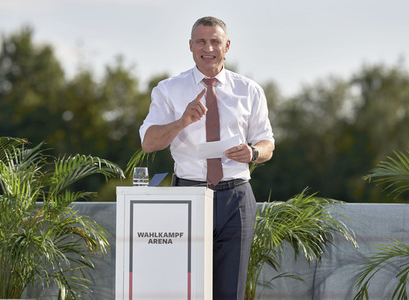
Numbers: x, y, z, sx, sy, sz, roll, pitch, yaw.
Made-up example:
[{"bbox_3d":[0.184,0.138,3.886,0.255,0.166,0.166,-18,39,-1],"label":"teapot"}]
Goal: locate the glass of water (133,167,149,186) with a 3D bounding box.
[{"bbox_3d":[-0.278,0.124,7.450,0.068,0.093,0.068,0,-5,0],"label":"glass of water"}]

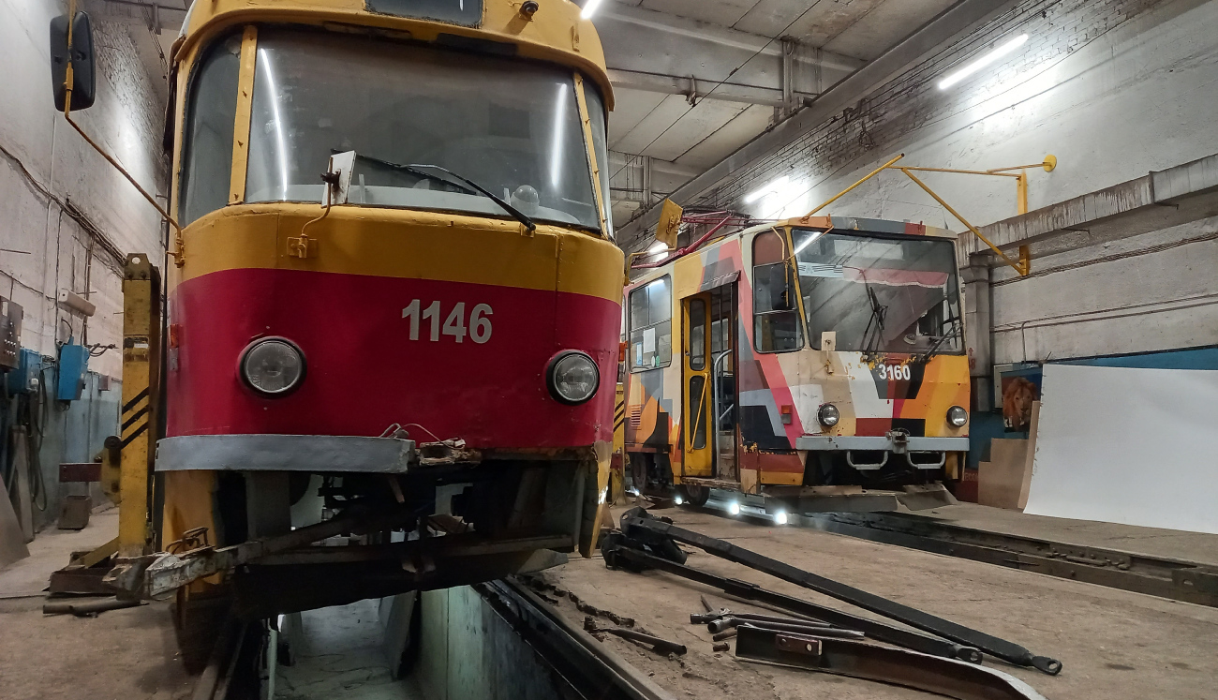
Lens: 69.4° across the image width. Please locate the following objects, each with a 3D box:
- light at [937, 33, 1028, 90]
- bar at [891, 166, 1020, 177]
[{"bbox_3d":[4.686,-3.622,10.995,0.120,0.100,1.500,2,-5,-18],"label":"light"},{"bbox_3d":[4.158,-2.126,10.473,1.840,0.035,0.035,0,-5,-17],"label":"bar"}]

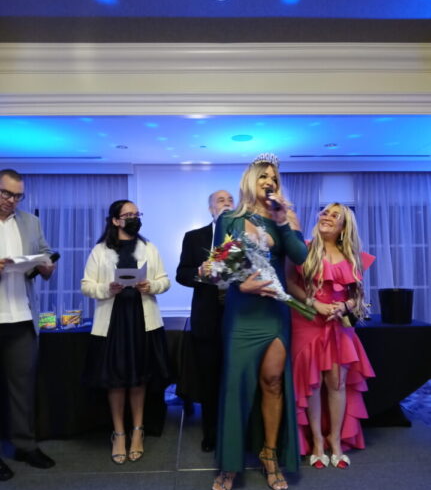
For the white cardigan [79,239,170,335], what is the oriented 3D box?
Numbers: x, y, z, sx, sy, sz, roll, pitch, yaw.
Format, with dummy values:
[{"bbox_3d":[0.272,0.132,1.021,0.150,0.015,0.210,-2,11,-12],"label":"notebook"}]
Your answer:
[{"bbox_3d":[-0.563,0.269,2.940,0.540,0.610,0.310,0,-1,-3],"label":"white cardigan"}]

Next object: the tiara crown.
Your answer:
[{"bbox_3d":[0.282,-0.482,2.620,0.160,0.075,0.130,1,-1,-24],"label":"tiara crown"}]

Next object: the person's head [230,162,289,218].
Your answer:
[{"bbox_3d":[0.263,-0.318,2.660,0.280,0.320,0.240,1,-1,-22],"label":"person's head"}]

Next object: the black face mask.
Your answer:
[{"bbox_3d":[-0.519,-0.115,2.890,0.135,0.120,0.090,1,-2,-40],"label":"black face mask"}]

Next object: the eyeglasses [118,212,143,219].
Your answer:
[{"bbox_3d":[-0.534,-0.184,2.900,0.140,0.042,0.130,1,-2,-40],"label":"eyeglasses"}]

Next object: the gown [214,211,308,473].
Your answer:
[{"bbox_3d":[0.256,0.543,2.640,0.500,1.480,0.400,0,-1,-10],"label":"gown"}]

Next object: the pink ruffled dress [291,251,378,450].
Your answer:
[{"bbox_3d":[0.751,0.694,2.970,0.540,1.270,0.460,0,-1,8],"label":"pink ruffled dress"}]

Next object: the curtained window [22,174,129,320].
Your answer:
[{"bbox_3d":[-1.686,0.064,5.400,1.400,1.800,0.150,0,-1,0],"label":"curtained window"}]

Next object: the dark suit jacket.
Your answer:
[{"bbox_3d":[0.027,0.238,3.120,0.570,0.790,0.320,0,-1,-8],"label":"dark suit jacket"}]

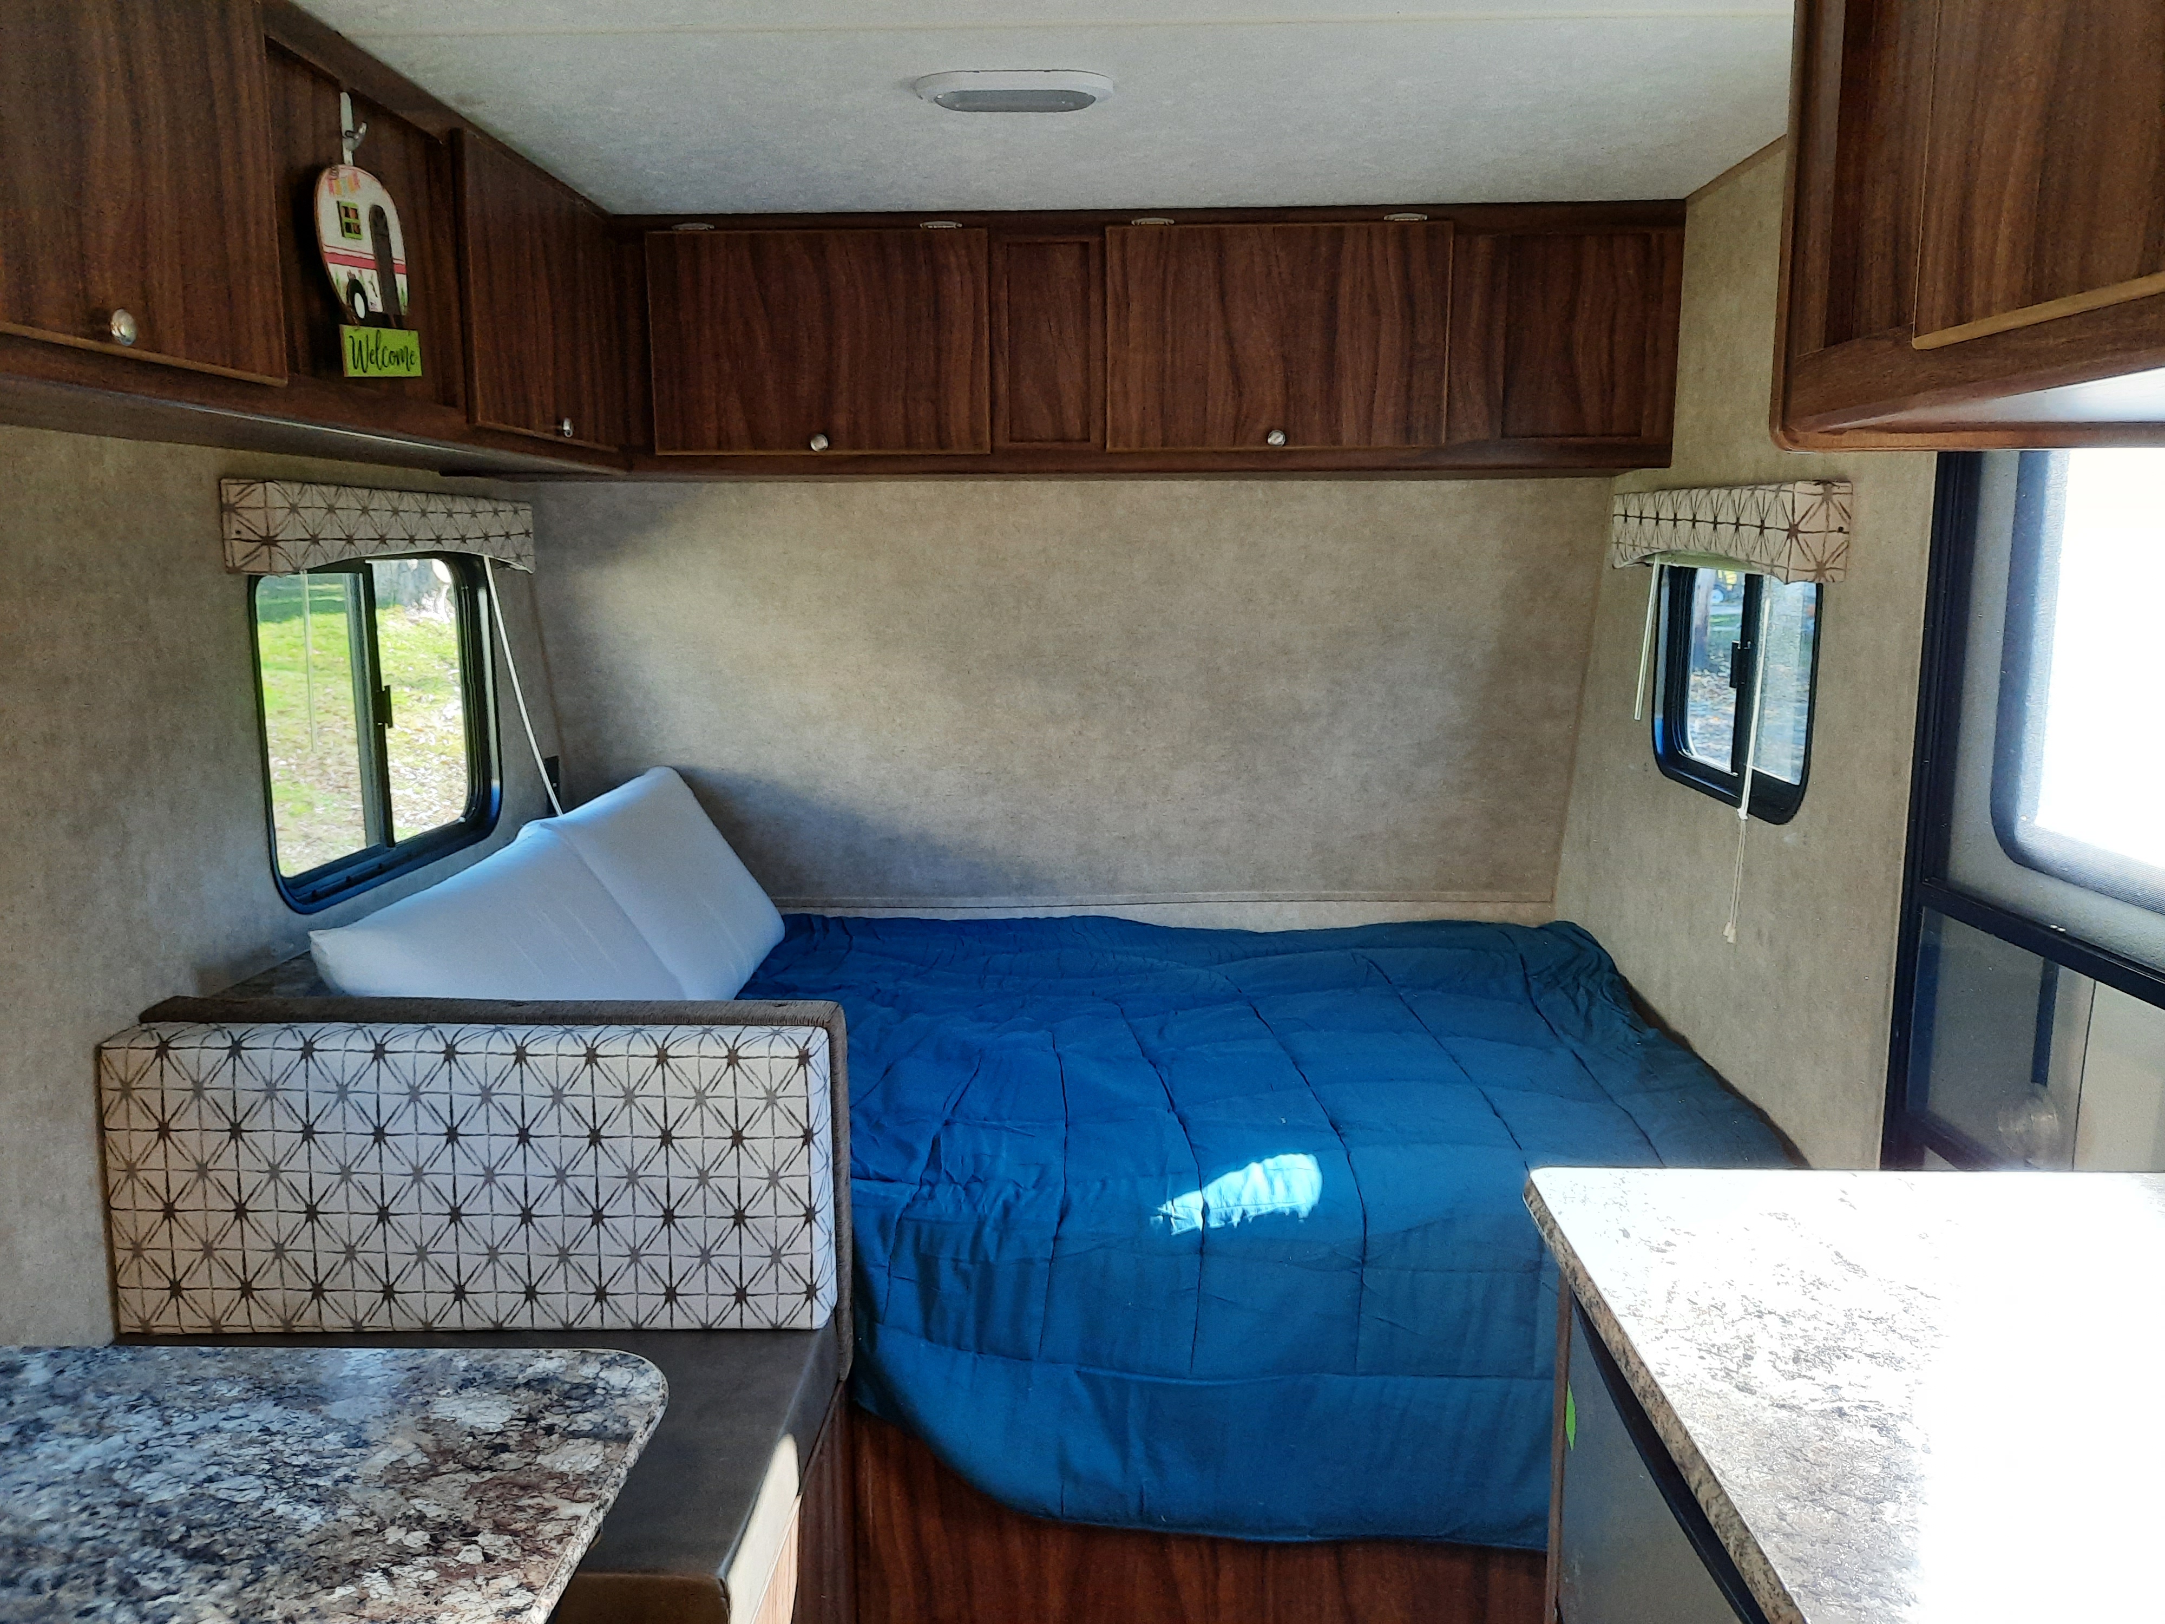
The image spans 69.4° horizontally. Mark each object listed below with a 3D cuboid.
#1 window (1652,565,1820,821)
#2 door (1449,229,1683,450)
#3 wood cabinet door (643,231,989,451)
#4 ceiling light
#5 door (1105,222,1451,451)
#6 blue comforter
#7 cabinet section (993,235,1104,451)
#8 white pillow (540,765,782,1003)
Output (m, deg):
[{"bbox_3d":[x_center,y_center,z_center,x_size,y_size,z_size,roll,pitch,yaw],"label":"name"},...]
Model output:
[{"bbox_3d":[0.986,-0.210,2.363,0.051,0.379,0.651,0,9,2],"label":"window"},{"bbox_3d":[0.791,-0.782,2.588,0.376,0.337,0.025,0,9,2],"label":"door"},{"bbox_3d":[-0.436,-0.782,2.618,0.566,0.359,0.025,0,9,2],"label":"wood cabinet door"},{"bbox_3d":[-0.083,-0.872,1.905,0.236,0.028,0.109,0,9,2],"label":"ceiling light"},{"bbox_3d":[0.321,-0.783,2.591,0.561,0.356,0.025,0,9,2],"label":"door"},{"bbox_3d":[0.018,0.508,2.620,1.909,0.364,1.545,0,9,2],"label":"blue comforter"},{"bbox_3d":[-0.056,-0.783,2.612,0.187,0.346,0.020,0,9,2],"label":"cabinet section"},{"bbox_3d":[-0.772,0.151,2.882,0.151,0.444,0.616,-36,6,7],"label":"white pillow"}]

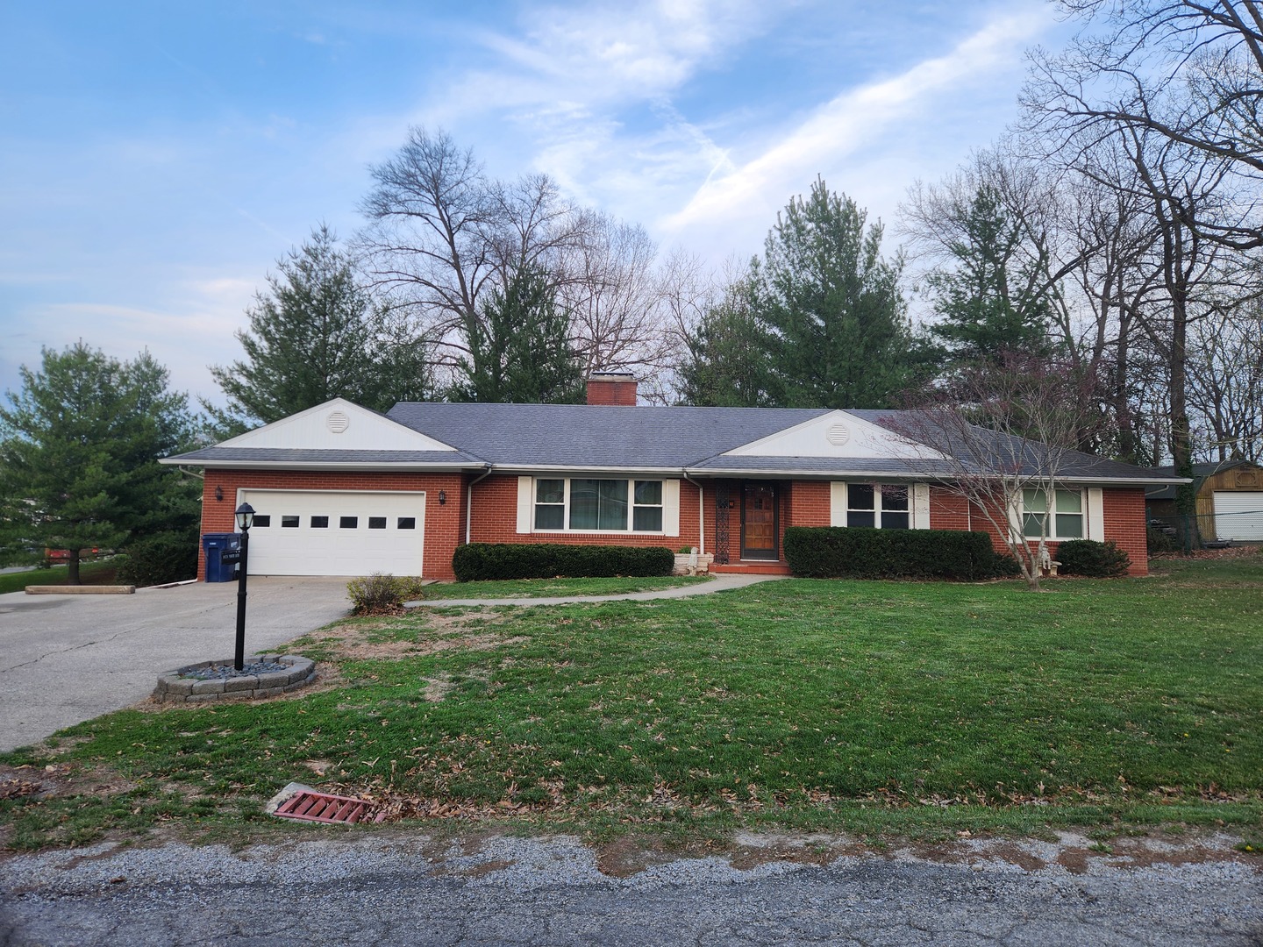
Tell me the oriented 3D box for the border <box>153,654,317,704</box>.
[{"bbox_3d":[-3.935,2.109,8.654,1.200,0.200,1.850,0,-6,14],"label":"border"}]

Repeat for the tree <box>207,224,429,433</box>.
[{"bbox_3d":[-14.267,-3.697,37.010,9.400,15.000,9.200,1,-5,2],"label":"tree"}]

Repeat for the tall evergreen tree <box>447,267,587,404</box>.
[{"bbox_3d":[-5.395,-2.878,38.144,6.000,13.500,6.000,1,-5,2],"label":"tall evergreen tree"}]

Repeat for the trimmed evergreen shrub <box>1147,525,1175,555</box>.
[{"bbox_3d":[16.305,2.055,25.896,1.150,1.000,1.100,1,-5,2],"label":"trimmed evergreen shrub"}]

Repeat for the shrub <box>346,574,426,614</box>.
[{"bbox_3d":[-4.593,2.255,15.718,1.420,0.750,1.250,1,-5,2],"label":"shrub"}]

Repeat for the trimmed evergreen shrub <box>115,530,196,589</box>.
[{"bbox_3d":[-12.342,2.208,21.710,2.200,1.400,2.000,1,-5,2],"label":"trimmed evergreen shrub"}]

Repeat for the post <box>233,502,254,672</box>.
[{"bbox_3d":[-4.040,1.170,8.717,0.210,1.740,0.210,1,-5,2],"label":"post"}]

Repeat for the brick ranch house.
[{"bbox_3d":[1.285,0.142,25.472,25.300,6.400,10.800,1,-5,2],"label":"brick ranch house"}]

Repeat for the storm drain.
[{"bbox_3d":[-1.725,1.949,4.867,0.620,0.090,0.460,5,-5,2],"label":"storm drain"}]

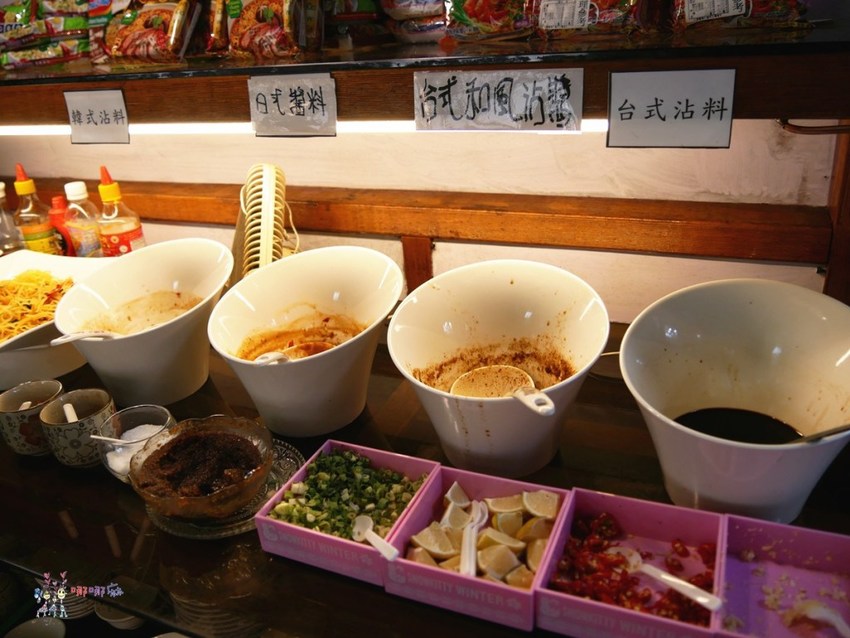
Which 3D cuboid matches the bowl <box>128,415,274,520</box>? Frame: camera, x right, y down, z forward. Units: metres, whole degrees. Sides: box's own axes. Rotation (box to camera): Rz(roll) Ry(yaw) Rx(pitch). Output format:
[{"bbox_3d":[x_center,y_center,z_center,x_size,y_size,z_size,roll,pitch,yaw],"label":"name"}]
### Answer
[{"bbox_3d":[-0.235,0.163,0.742,0.148,0.044,0.148,-4,24,2],"label":"bowl"}]

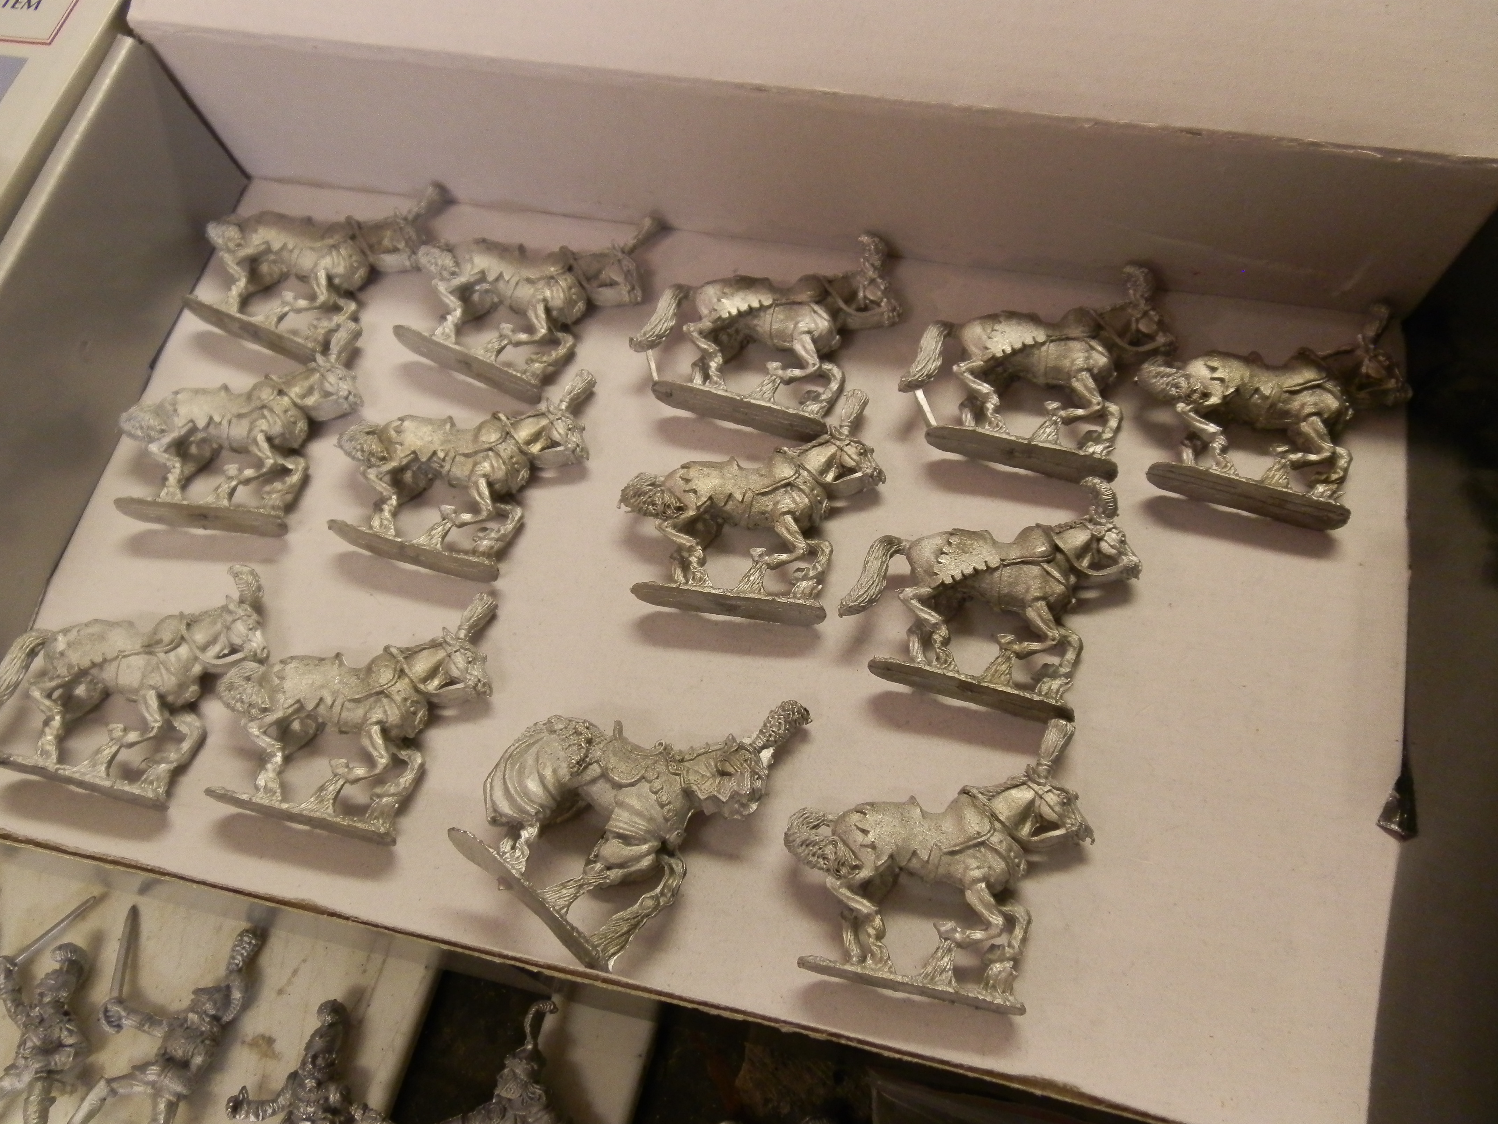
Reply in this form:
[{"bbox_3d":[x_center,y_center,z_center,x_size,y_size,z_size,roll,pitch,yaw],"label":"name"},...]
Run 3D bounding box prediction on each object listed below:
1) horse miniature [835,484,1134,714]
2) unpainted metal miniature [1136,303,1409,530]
[{"bbox_3d":[0.043,0.002,0.214,0.049,0.013,0.047,13,69,11],"label":"horse miniature"},{"bbox_3d":[0.097,-0.032,0.225,0.049,0.013,0.048,15,70,13],"label":"unpainted metal miniature"}]

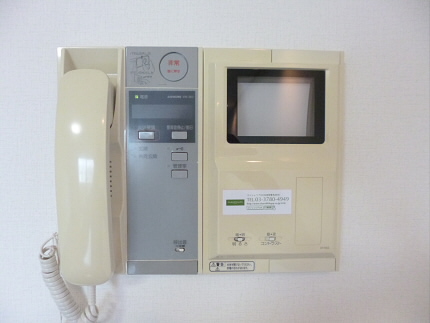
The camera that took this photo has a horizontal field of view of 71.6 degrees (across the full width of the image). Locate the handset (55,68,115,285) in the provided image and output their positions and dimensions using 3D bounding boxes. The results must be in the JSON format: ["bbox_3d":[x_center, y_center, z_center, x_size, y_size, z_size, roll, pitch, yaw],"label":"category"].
[{"bbox_3d":[-0.120,0.015,0.291,0.048,0.203,0.047,0,2,-2],"label":"handset"}]

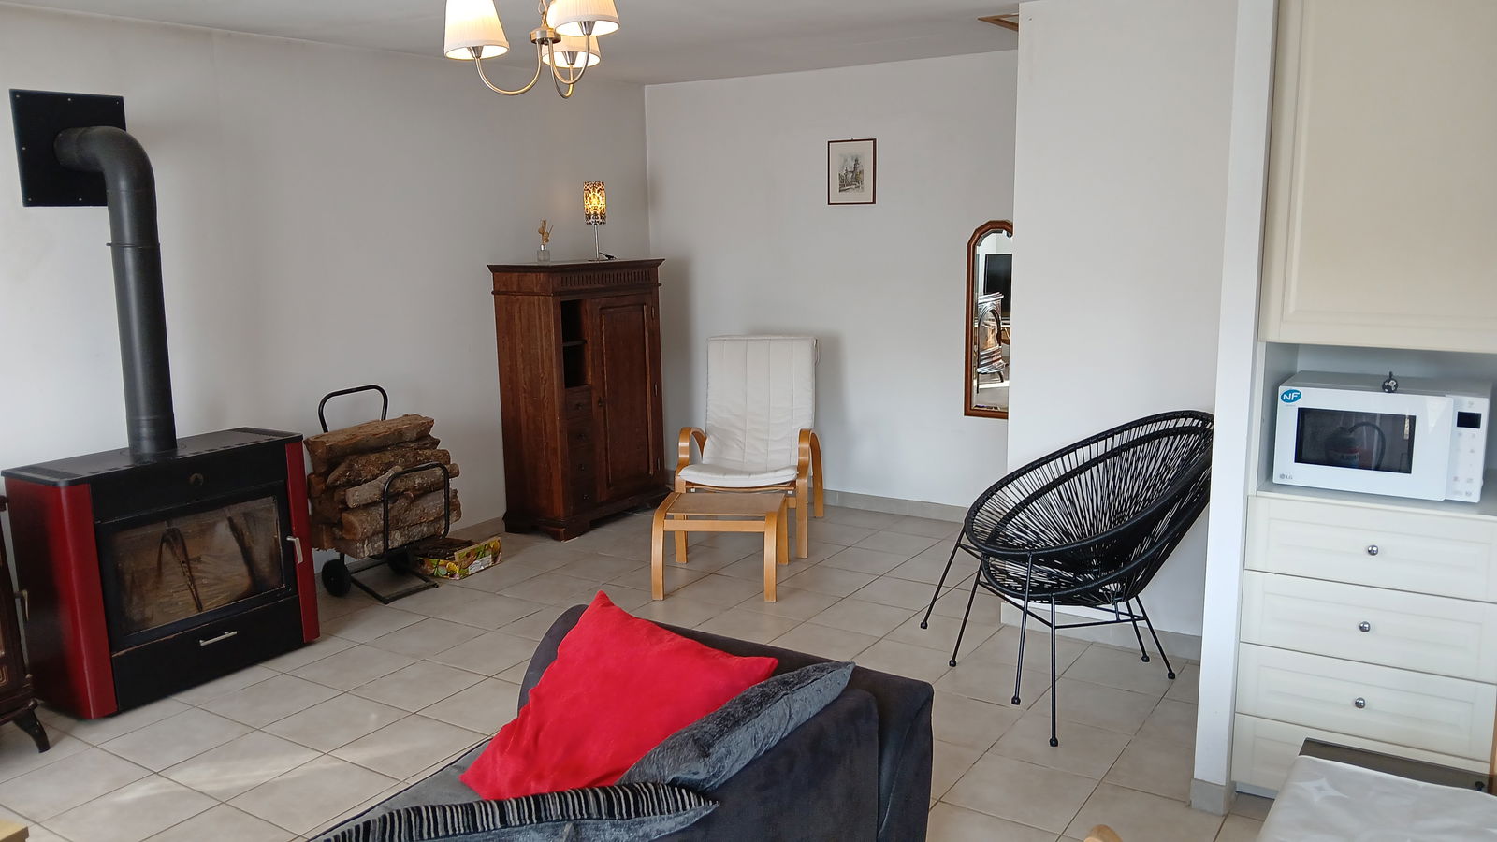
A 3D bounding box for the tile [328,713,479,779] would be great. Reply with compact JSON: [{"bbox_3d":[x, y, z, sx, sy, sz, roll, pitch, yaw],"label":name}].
[{"bbox_3d":[-1.064,1.024,3.238,0.335,0.010,0.335,5,11,33],"label":"tile"}]

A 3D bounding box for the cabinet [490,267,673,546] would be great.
[{"bbox_3d":[-0.898,-0.149,5.680,0.420,1.400,0.890,5,12,33],"label":"cabinet"}]

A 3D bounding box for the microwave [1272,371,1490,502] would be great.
[{"bbox_3d":[1.794,0.031,2.924,0.480,0.275,0.362,6,12,35],"label":"microwave"}]

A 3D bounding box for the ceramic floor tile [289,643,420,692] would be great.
[{"bbox_3d":[-1.422,0.886,3.735,0.328,0.010,0.328,5,11,31],"label":"ceramic floor tile"}]

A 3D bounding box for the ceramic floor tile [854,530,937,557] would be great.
[{"bbox_3d":[0.743,0.619,5.172,0.335,0.012,0.335,6,12,36],"label":"ceramic floor tile"}]

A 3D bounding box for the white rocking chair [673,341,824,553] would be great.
[{"bbox_3d":[0.028,0.101,5.339,0.645,1.010,0.840,1,9,10],"label":"white rocking chair"}]

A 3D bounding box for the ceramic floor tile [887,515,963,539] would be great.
[{"bbox_3d":[0.950,0.573,5.499,0.335,0.010,0.325,5,11,33],"label":"ceramic floor tile"}]

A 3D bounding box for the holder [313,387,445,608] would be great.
[{"bbox_3d":[-1.647,0.327,4.673,0.490,0.915,0.400,5,11,33],"label":"holder"}]

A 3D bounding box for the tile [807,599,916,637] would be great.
[{"bbox_3d":[0.452,0.800,4.160,0.335,0.012,0.335,6,12,37],"label":"tile"}]

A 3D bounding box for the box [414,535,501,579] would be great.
[{"bbox_3d":[-1.417,0.638,4.942,0.360,0.122,0.290,3,10,26],"label":"box"}]

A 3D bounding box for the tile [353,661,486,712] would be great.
[{"bbox_3d":[-1.134,0.909,3.557,0.328,0.010,0.328,5,11,32],"label":"tile"}]

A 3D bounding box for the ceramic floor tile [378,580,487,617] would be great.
[{"bbox_3d":[-1.386,0.792,4.584,0.335,0.010,0.335,5,11,33],"label":"ceramic floor tile"}]

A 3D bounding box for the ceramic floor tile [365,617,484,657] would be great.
[{"bbox_3d":[-1.256,0.856,4.056,0.335,0.012,0.335,5,11,31],"label":"ceramic floor tile"}]

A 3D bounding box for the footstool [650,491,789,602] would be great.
[{"bbox_3d":[-0.118,0.535,4.600,0.545,0.385,0.490,0,10,7],"label":"footstool"}]

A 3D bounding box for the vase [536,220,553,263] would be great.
[{"bbox_3d":[-1.094,-0.961,5.540,0.068,0.220,0.072,5,11,33],"label":"vase"}]

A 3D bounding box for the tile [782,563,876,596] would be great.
[{"bbox_3d":[0.359,0.721,4.630,0.335,0.012,0.335,6,12,35],"label":"tile"}]

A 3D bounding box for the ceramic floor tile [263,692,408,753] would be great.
[{"bbox_3d":[-1.308,0.956,3.284,0.328,0.010,0.328,5,11,32],"label":"ceramic floor tile"}]

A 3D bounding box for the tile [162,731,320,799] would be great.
[{"bbox_3d":[-1.478,1.001,3.016,0.328,0.010,0.328,5,11,32],"label":"tile"}]

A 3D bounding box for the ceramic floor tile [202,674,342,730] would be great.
[{"bbox_3d":[-1.656,0.977,3.600,0.335,0.010,0.335,5,11,33],"label":"ceramic floor tile"}]

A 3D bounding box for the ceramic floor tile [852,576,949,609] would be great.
[{"bbox_3d":[0.659,0.758,4.486,0.335,0.010,0.335,5,11,33],"label":"ceramic floor tile"}]

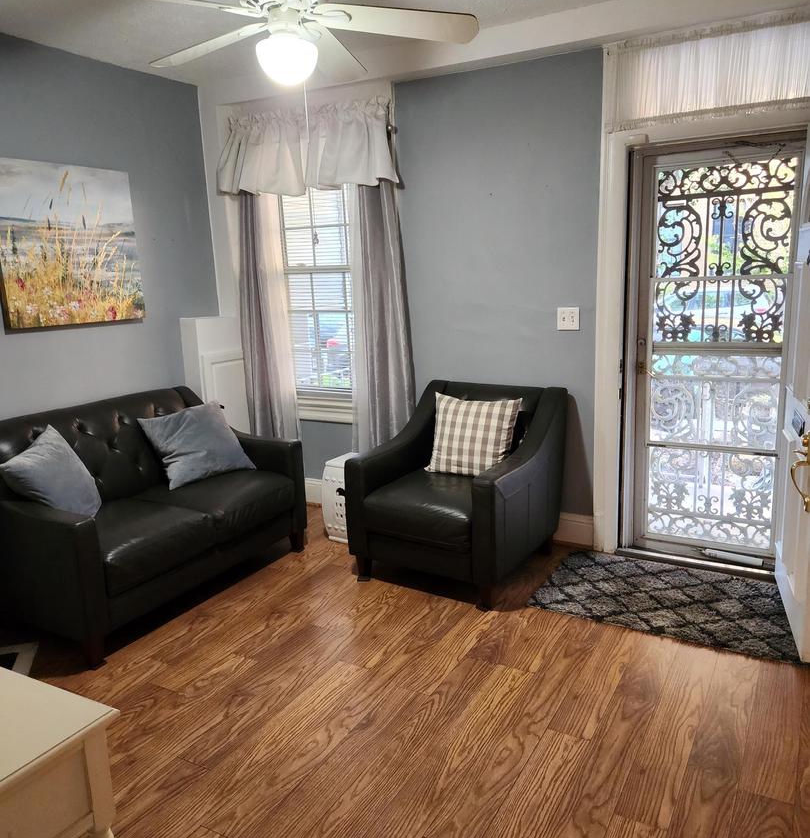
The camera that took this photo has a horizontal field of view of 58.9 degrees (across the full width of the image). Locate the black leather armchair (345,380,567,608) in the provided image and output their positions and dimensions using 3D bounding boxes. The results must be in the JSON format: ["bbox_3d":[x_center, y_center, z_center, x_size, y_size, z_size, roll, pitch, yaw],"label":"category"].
[{"bbox_3d":[0.280,0.320,3.610,0.800,0.880,0.850,5,14,32],"label":"black leather armchair"}]

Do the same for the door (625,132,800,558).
[{"bbox_3d":[1.500,-0.282,3.492,0.730,1.980,0.060,5,13,29],"label":"door"}]

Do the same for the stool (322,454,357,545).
[{"bbox_3d":[-0.249,0.460,4.117,0.310,0.445,0.330,5,13,29],"label":"stool"}]

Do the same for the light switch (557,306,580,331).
[{"bbox_3d":[0.845,-0.518,3.715,0.115,0.114,0.012,5,13,29],"label":"light switch"}]

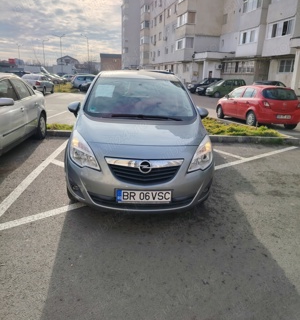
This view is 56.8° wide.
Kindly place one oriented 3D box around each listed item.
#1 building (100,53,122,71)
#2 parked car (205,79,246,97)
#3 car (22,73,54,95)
[{"bbox_3d":[-10.238,-27.965,84.677,8.500,8.000,8.000,0,17,-8],"label":"building"},{"bbox_3d":[7.554,-7.128,27.672,3.520,1.660,1.620,-1,17,-11],"label":"parked car"},{"bbox_3d":[-8.413,-5.644,20.647,1.740,1.430,4.500,0,17,-8],"label":"car"}]

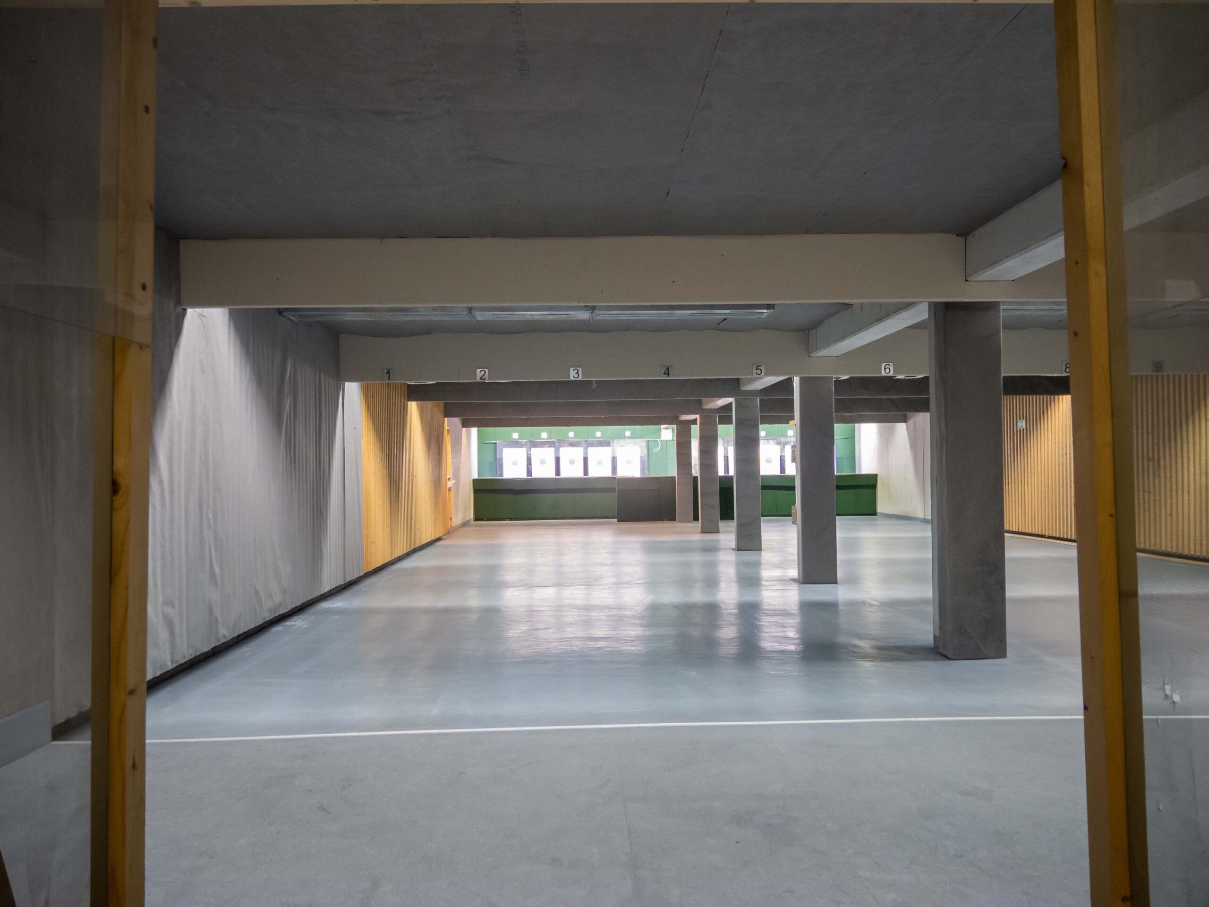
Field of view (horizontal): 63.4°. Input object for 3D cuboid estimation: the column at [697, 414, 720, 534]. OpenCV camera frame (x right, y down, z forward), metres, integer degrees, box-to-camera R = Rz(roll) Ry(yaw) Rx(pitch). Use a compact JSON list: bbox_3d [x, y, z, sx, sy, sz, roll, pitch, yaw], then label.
[{"bbox_3d":[2.061,0.404,19.360,0.374,2.328,0.335,-1,-1,-2],"label":"column"}]

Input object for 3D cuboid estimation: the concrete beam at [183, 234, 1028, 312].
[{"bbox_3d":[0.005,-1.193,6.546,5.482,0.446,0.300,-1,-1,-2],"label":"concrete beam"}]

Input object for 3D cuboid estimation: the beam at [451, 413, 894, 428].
[{"bbox_3d":[1.891,-0.893,23.614,10.672,0.453,0.300,-1,-1,-2],"label":"beam"}]

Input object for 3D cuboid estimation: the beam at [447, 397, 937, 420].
[{"bbox_3d":[1.954,-0.974,19.363,10.152,0.457,0.300,-1,-1,-2],"label":"beam"}]

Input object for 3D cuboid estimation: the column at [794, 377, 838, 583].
[{"bbox_3d":[2.341,0.286,10.862,0.374,2.275,0.335,-1,-1,-2],"label":"column"}]

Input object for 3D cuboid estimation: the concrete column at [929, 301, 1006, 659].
[{"bbox_3d":[2.443,0.170,6.613,0.374,2.363,0.335,-1,-1,-2],"label":"concrete column"}]

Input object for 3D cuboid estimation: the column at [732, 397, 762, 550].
[{"bbox_3d":[2.195,0.324,15.112,0.374,2.345,0.335,-1,-1,-2],"label":"column"}]

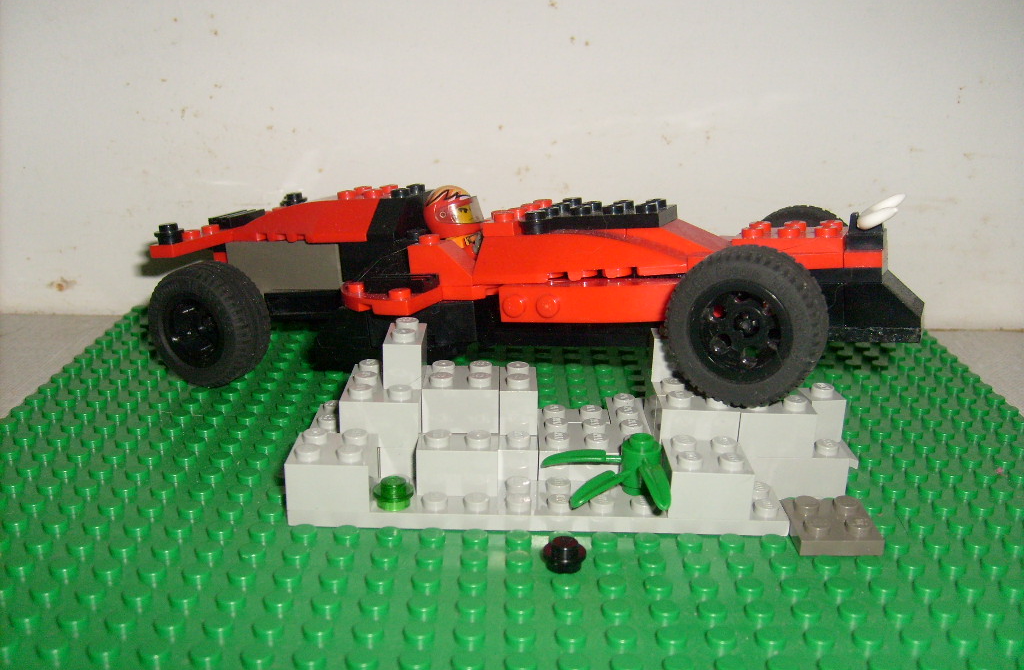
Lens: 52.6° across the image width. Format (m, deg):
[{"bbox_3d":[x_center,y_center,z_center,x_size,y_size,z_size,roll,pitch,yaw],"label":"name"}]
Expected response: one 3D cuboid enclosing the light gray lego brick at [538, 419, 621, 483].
[{"bbox_3d":[0.013,0.025,0.217,0.016,0.011,0.016,2,18,-1],"label":"light gray lego brick"}]

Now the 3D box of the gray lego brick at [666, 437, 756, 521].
[{"bbox_3d":[0.037,0.027,0.201,0.016,0.011,0.016,2,18,-1],"label":"gray lego brick"}]

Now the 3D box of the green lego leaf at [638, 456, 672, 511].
[{"bbox_3d":[0.027,0.028,0.194,0.004,0.004,0.014,0,26,-7],"label":"green lego leaf"}]

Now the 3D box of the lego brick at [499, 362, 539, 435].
[{"bbox_3d":[0.002,0.013,0.221,0.008,0.011,0.016,2,18,-1],"label":"lego brick"}]

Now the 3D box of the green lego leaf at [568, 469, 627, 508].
[{"bbox_3d":[0.016,0.030,0.200,0.015,0.004,0.004,-15,24,-42],"label":"green lego leaf"}]

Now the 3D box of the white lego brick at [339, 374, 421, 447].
[{"bbox_3d":[-0.026,0.015,0.213,0.016,0.011,0.016,2,18,-1],"label":"white lego brick"}]

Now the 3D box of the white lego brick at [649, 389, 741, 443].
[{"bbox_3d":[0.038,0.018,0.210,0.016,0.011,0.008,2,18,-1],"label":"white lego brick"}]

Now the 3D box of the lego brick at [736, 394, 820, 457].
[{"bbox_3d":[0.054,0.018,0.214,0.016,0.011,0.008,1,17,-1],"label":"lego brick"}]

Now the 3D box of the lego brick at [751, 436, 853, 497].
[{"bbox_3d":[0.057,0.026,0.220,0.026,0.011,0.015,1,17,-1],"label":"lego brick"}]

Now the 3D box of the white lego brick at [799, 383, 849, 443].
[{"bbox_3d":[0.066,0.016,0.222,0.008,0.011,0.008,1,17,-1],"label":"white lego brick"}]

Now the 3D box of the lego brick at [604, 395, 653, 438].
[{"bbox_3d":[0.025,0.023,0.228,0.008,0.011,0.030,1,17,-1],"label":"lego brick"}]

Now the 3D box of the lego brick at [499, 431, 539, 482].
[{"bbox_3d":[0.001,0.025,0.219,0.008,0.011,0.015,1,17,-1],"label":"lego brick"}]

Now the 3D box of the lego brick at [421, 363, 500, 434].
[{"bbox_3d":[-0.010,0.013,0.221,0.016,0.011,0.016,2,18,-1],"label":"lego brick"}]

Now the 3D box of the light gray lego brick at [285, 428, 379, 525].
[{"bbox_3d":[-0.035,0.027,0.204,0.016,0.013,0.016,1,17,-1],"label":"light gray lego brick"}]

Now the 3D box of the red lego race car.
[{"bbox_3d":[-0.004,-0.016,0.258,0.199,0.045,0.066,0,16,25],"label":"red lego race car"}]

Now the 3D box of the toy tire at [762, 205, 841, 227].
[{"bbox_3d":[0.068,-0.016,0.254,0.031,0.031,0.014,0,16,25],"label":"toy tire"}]

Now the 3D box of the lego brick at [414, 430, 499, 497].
[{"bbox_3d":[-0.011,0.025,0.204,0.016,0.011,0.008,2,18,-1],"label":"lego brick"}]

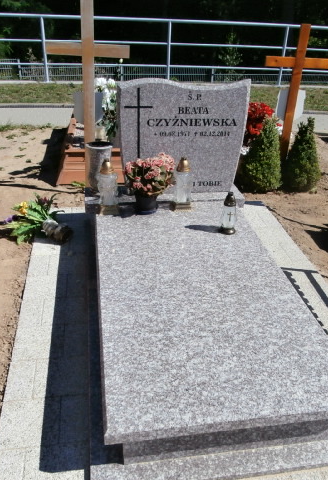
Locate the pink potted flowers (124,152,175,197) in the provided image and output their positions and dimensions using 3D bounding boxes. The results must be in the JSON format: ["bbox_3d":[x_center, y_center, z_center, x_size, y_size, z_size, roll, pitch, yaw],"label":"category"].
[{"bbox_3d":[-0.093,-0.370,2.545,0.290,0.250,0.260,-3,31,-9],"label":"pink potted flowers"}]

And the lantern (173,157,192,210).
[{"bbox_3d":[0.109,-0.322,2.514,0.116,0.301,0.116,-2,30,-9],"label":"lantern"}]

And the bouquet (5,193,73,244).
[{"bbox_3d":[-0.710,-0.128,2.696,0.395,0.202,0.353,20,34,27],"label":"bouquet"}]

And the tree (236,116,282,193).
[{"bbox_3d":[0.779,-0.675,3.423,0.344,0.563,0.344,-2,30,-9],"label":"tree"}]

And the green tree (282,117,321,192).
[{"bbox_3d":[1.140,-0.679,3.528,0.310,0.560,0.310,-3,31,-9],"label":"green tree"}]

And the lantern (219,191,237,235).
[{"bbox_3d":[0.344,-0.141,2.292,0.091,0.228,0.091,-2,30,-9],"label":"lantern"}]

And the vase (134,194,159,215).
[{"bbox_3d":[-0.100,-0.226,2.630,0.130,0.115,0.130,-3,31,-9],"label":"vase"}]

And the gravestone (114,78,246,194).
[{"bbox_3d":[0.101,-0.607,2.646,0.739,0.664,0.101,-2,30,-9],"label":"gravestone"}]

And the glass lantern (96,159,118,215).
[{"bbox_3d":[-0.303,-0.293,2.424,0.122,0.306,0.122,-2,30,-9],"label":"glass lantern"}]

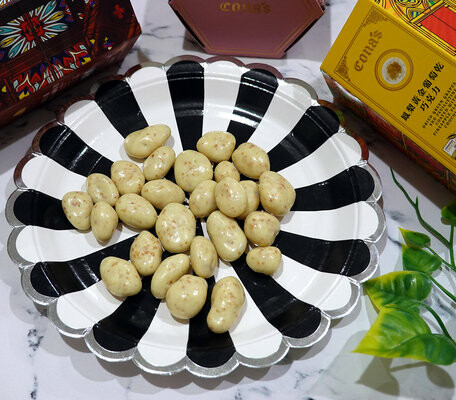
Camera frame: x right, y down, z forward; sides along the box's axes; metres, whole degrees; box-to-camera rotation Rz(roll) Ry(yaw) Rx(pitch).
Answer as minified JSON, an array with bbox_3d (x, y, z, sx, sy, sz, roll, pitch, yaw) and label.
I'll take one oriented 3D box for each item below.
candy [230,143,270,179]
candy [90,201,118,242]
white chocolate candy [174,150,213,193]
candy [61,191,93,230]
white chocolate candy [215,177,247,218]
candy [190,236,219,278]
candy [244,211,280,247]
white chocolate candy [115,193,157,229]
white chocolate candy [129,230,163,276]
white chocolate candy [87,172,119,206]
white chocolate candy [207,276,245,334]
[{"bbox_3d":[0.015,-0.026,0.436,0.021,0.019,0.028,-34,64,-21],"label":"candy"},{"bbox_3d":[-0.072,0.012,0.387,0.015,0.014,0.026,-3,58,-3],"label":"candy"},{"bbox_3d":[-0.022,-0.018,0.429,0.024,0.022,0.030,-8,57,-6],"label":"white chocolate candy"},{"bbox_3d":[-0.088,0.006,0.390,0.017,0.015,0.027,-19,60,-13],"label":"candy"},{"bbox_3d":[0.002,-0.002,0.413,0.019,0.018,0.028,-15,58,-11],"label":"white chocolate candy"},{"bbox_3d":[-0.013,0.031,0.357,0.014,0.012,0.026,-12,58,-8],"label":"candy"},{"bbox_3d":[0.021,0.017,0.408,0.022,0.019,0.023,-25,61,-16],"label":"candy"},{"bbox_3d":[-0.053,0.007,0.389,0.027,0.018,0.019,31,62,17],"label":"white chocolate candy"},{"bbox_3d":[-0.044,0.028,0.357,0.017,0.015,0.026,-9,58,-7],"label":"white chocolate candy"},{"bbox_3d":[-0.075,-0.006,0.398,0.017,0.016,0.025,-28,62,-17],"label":"white chocolate candy"},{"bbox_3d":[-0.001,0.054,0.341,0.017,0.015,0.032,14,58,8],"label":"white chocolate candy"}]

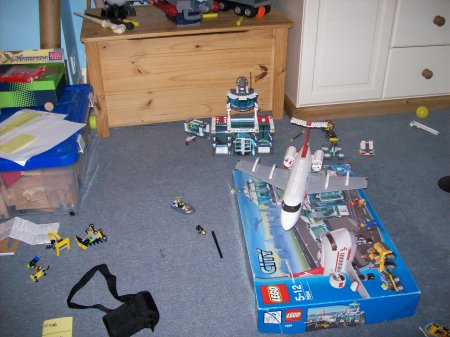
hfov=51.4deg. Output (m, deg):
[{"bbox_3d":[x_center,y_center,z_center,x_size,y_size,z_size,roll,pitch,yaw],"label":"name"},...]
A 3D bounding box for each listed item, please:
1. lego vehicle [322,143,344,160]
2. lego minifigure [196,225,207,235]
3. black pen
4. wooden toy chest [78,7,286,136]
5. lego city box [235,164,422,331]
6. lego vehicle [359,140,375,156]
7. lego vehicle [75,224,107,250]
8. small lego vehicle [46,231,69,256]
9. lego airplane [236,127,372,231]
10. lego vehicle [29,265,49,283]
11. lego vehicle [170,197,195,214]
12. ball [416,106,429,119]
[{"bbox_3d":[0.436,-0.067,1.881,0.073,0.029,0.058,-2,36,-2],"label":"lego vehicle"},{"bbox_3d":[-0.077,0.202,1.534,0.020,0.017,0.038,-25,43,-29],"label":"lego minifigure"},{"bbox_3d":[-0.025,0.250,1.530,0.009,0.009,0.136,-11,36,-12],"label":"black pen"},{"bbox_3d":[-0.170,-0.481,2.196,0.886,0.463,0.390,-6,35,-5],"label":"wooden toy chest"},{"bbox_3d":[0.278,0.208,1.502,0.437,0.091,0.622,-4,35,-3],"label":"lego city box"},{"bbox_3d":[0.579,-0.081,1.896,0.051,0.030,0.059,4,37,7],"label":"lego vehicle"},{"bbox_3d":[-0.429,0.221,1.502,0.074,0.032,0.060,-24,42,-29],"label":"lego vehicle"},{"bbox_3d":[-0.524,0.237,1.475,0.053,0.041,0.048,28,45,34],"label":"small lego vehicle"},{"bbox_3d":[0.244,0.031,1.530,0.443,0.172,0.445,8,36,14],"label":"lego airplane"},{"bbox_3d":[-0.550,0.315,1.386,0.030,0.019,0.044,28,45,34],"label":"lego vehicle"},{"bbox_3d":[-0.144,0.129,1.623,0.082,0.030,0.039,14,39,20],"label":"lego vehicle"},{"bbox_3d":[0.918,-0.259,2.171,0.061,0.061,0.061,13,38,21],"label":"ball"}]

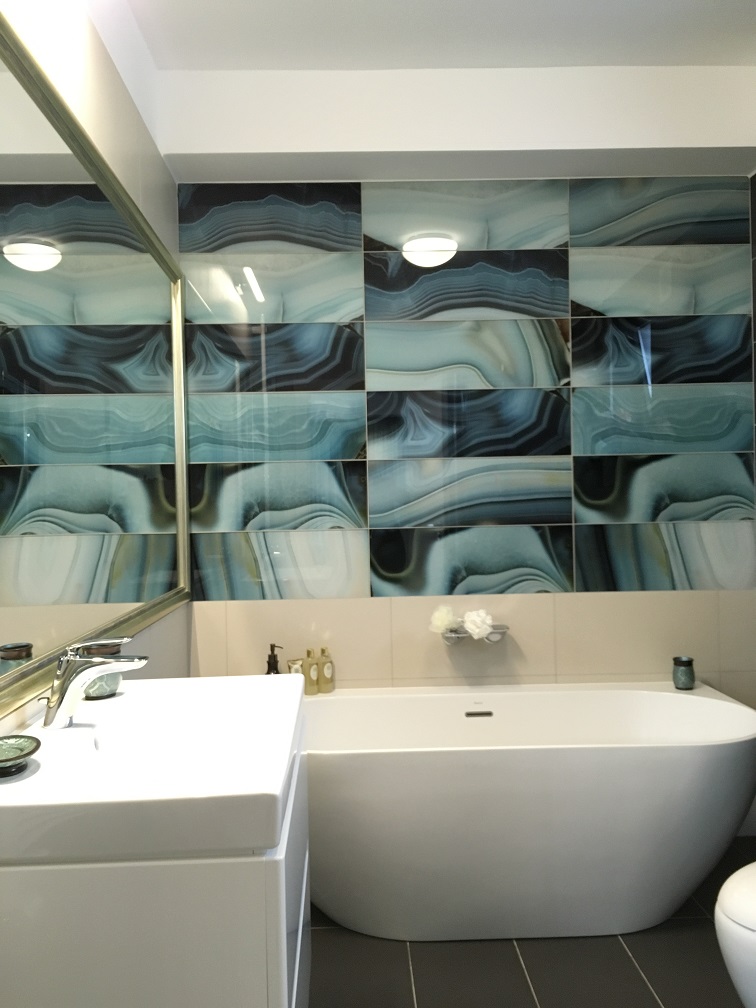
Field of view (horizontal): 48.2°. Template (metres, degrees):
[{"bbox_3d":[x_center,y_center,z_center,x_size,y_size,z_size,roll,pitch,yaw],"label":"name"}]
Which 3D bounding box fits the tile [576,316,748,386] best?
[{"bbox_3d":[1.036,-0.558,3.081,0.663,0.249,0.010,-1,1,-1],"label":"tile"}]

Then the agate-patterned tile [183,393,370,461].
[{"bbox_3d":[-0.370,-0.281,3.070,0.656,0.250,0.012,-1,0,-1],"label":"agate-patterned tile"}]

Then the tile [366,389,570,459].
[{"bbox_3d":[0.335,-0.293,3.076,0.747,0.249,0.010,-1,1,-1],"label":"tile"}]

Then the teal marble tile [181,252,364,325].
[{"bbox_3d":[-0.381,-0.785,3.067,0.656,0.250,0.012,-1,0,-1],"label":"teal marble tile"}]

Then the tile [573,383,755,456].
[{"bbox_3d":[1.047,-0.311,3.104,0.672,0.250,0.012,-1,0,-1],"label":"tile"}]

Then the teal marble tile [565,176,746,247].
[{"bbox_3d":[1.026,-1.060,3.073,0.663,0.249,0.010,-1,1,-1],"label":"teal marble tile"}]

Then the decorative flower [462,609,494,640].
[{"bbox_3d":[0.357,0.428,2.998,0.102,0.105,0.095,-1,1,-1],"label":"decorative flower"}]

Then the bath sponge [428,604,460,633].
[{"bbox_3d":[0.237,0.415,3.035,0.105,0.100,0.100,-1,1,-1],"label":"bath sponge"}]

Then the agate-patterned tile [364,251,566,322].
[{"bbox_3d":[0.325,-0.795,3.067,0.747,0.249,0.010,-1,1,-1],"label":"agate-patterned tile"}]

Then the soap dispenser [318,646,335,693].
[{"bbox_3d":[-0.186,0.594,3.028,0.048,0.160,0.045,-1,0,-35],"label":"soap dispenser"}]

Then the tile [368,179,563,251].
[{"bbox_3d":[0.320,-1.046,3.063,0.747,0.249,0.010,-1,1,-1],"label":"tile"}]

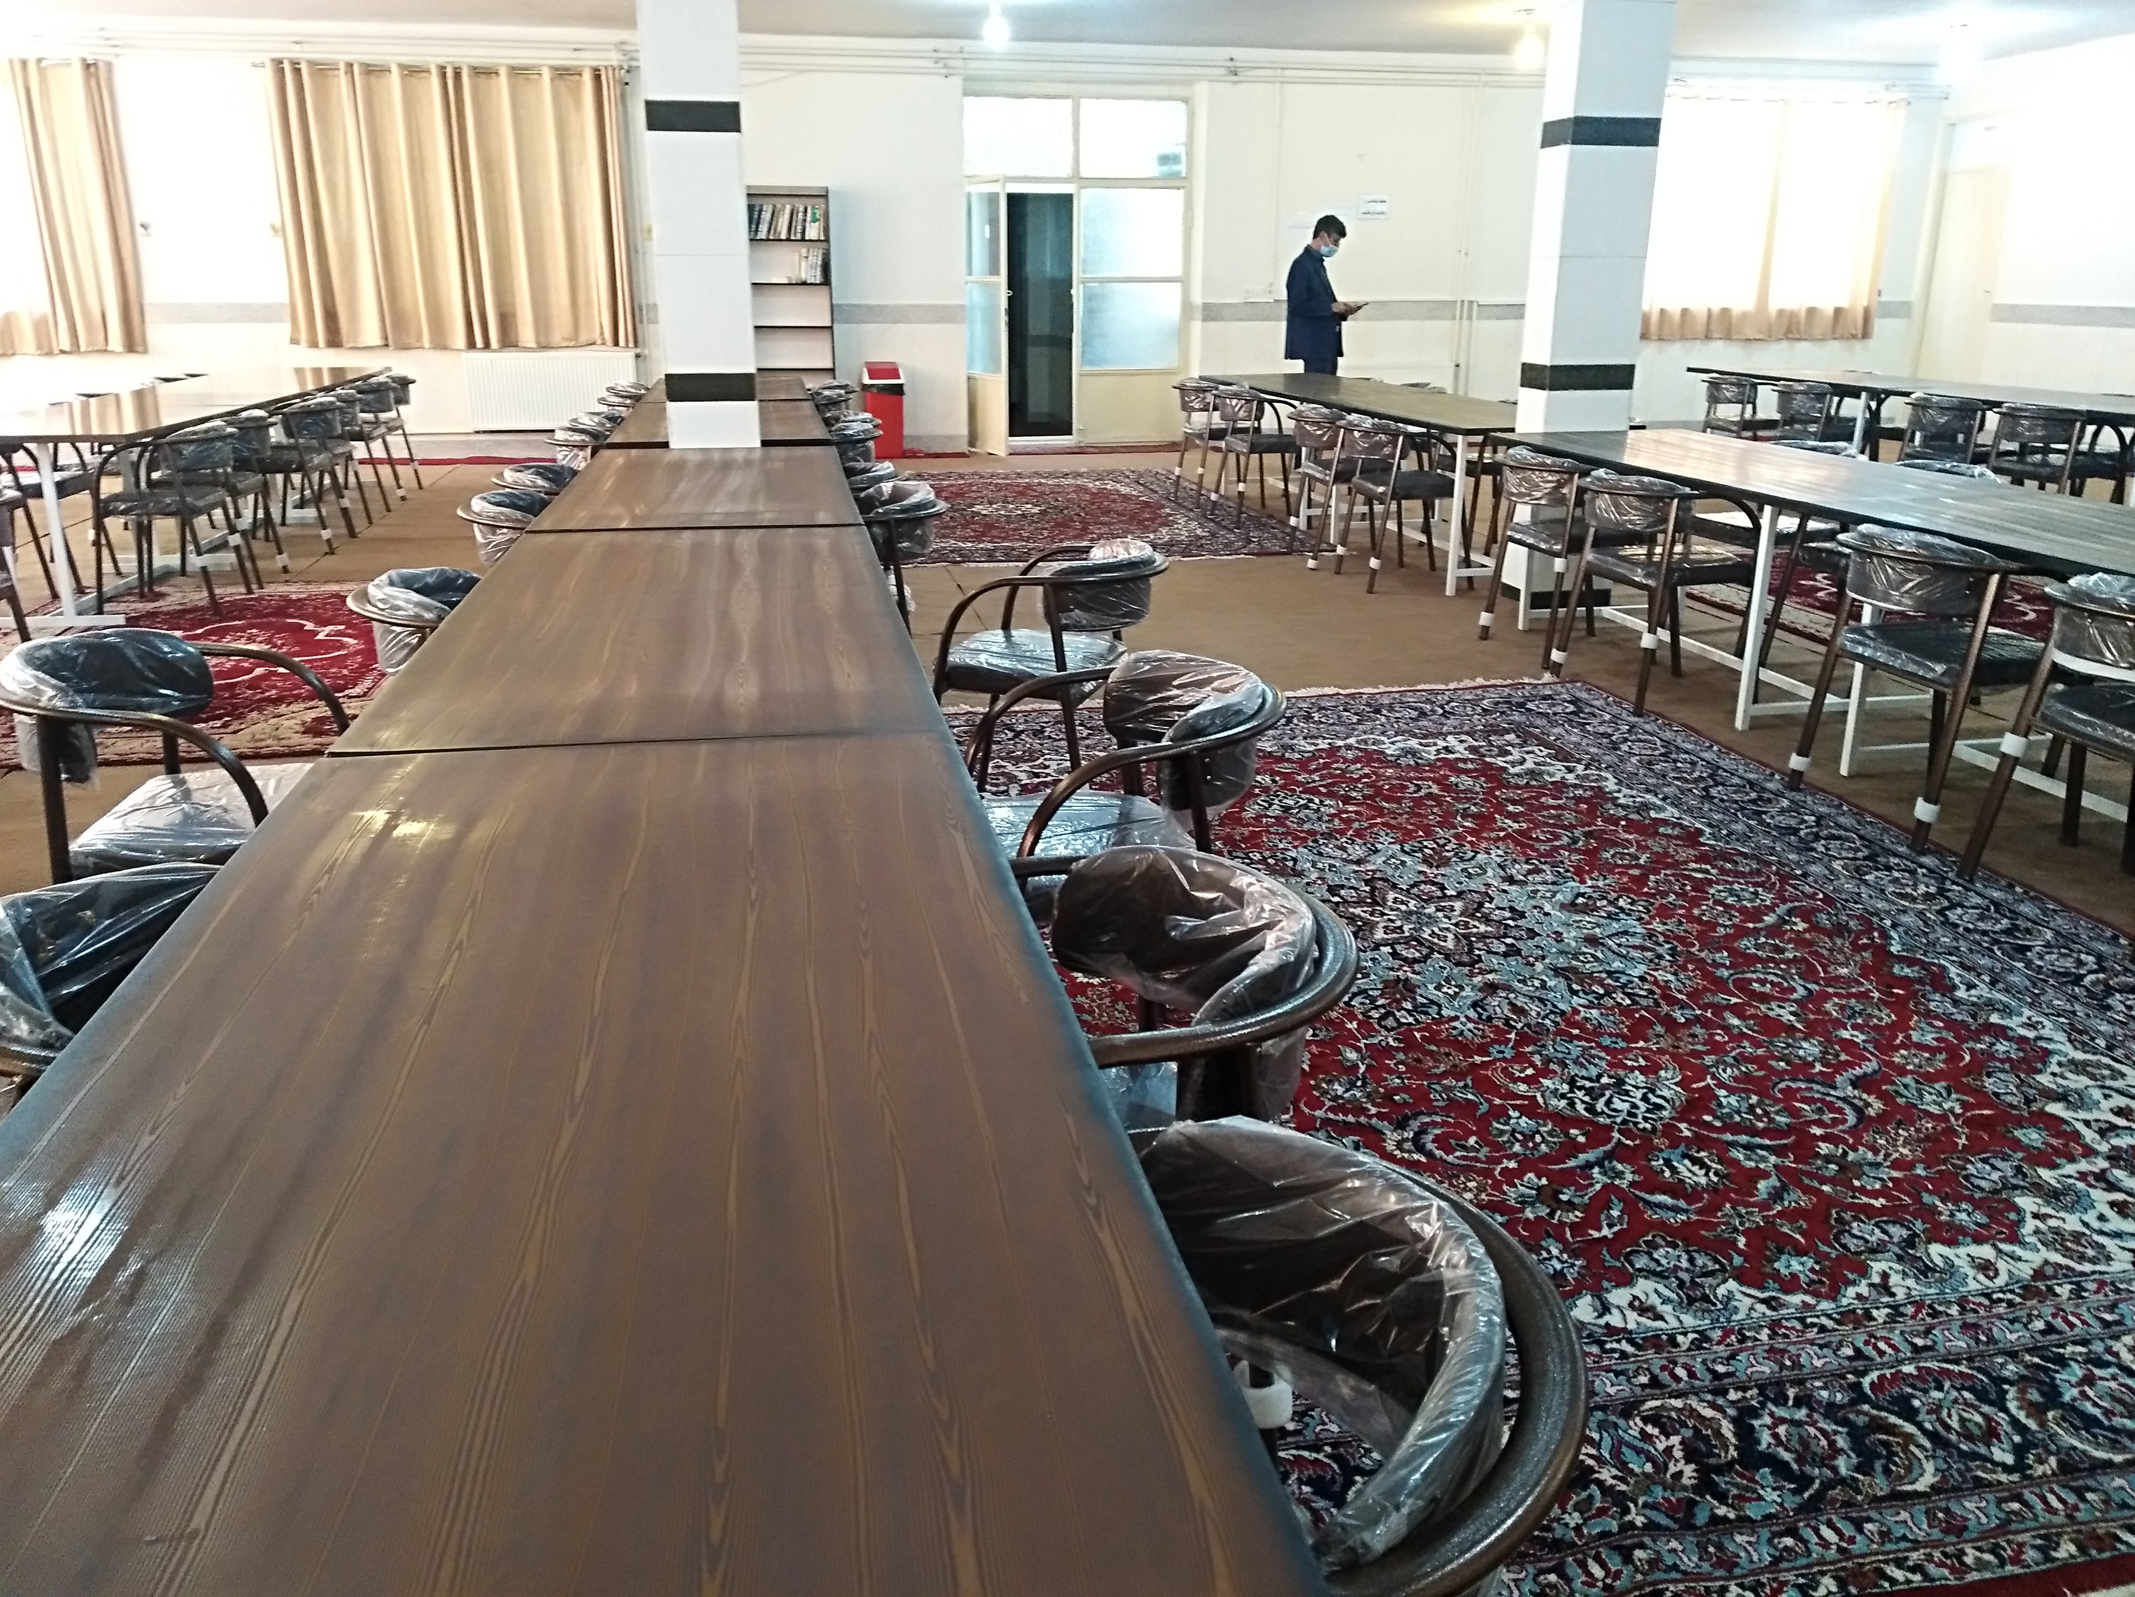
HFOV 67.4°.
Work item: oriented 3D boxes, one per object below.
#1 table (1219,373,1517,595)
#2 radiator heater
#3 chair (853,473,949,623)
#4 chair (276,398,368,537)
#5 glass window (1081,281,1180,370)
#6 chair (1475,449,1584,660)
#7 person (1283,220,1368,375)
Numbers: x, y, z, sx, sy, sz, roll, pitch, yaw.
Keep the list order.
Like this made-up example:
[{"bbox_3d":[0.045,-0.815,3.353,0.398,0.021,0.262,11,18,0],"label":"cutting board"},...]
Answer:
[{"bbox_3d":[1.756,-1.899,9.141,0.900,0.735,3.950,-3,19,-10],"label":"table"},{"bbox_3d":[-3.905,-3.093,12.206,1.250,0.590,0.120,-3,19,-10],"label":"radiator heater"},{"bbox_3d":[-0.668,-0.622,5.214,0.570,0.740,0.570,-3,18,-10],"label":"chair"},{"bbox_3d":[-4.102,-1.795,8.655,0.570,0.770,0.560,-3,19,-10],"label":"chair"},{"bbox_3d":[0.533,-3.938,13.369,0.860,0.710,0.040,-3,19,-10],"label":"glass window"},{"bbox_3d":[1.961,-0.931,6.166,0.570,0.740,0.570,-3,18,-10],"label":"chair"},{"bbox_3d":[1.902,-3.348,11.829,0.560,1.790,0.500,4,19,12],"label":"person"}]

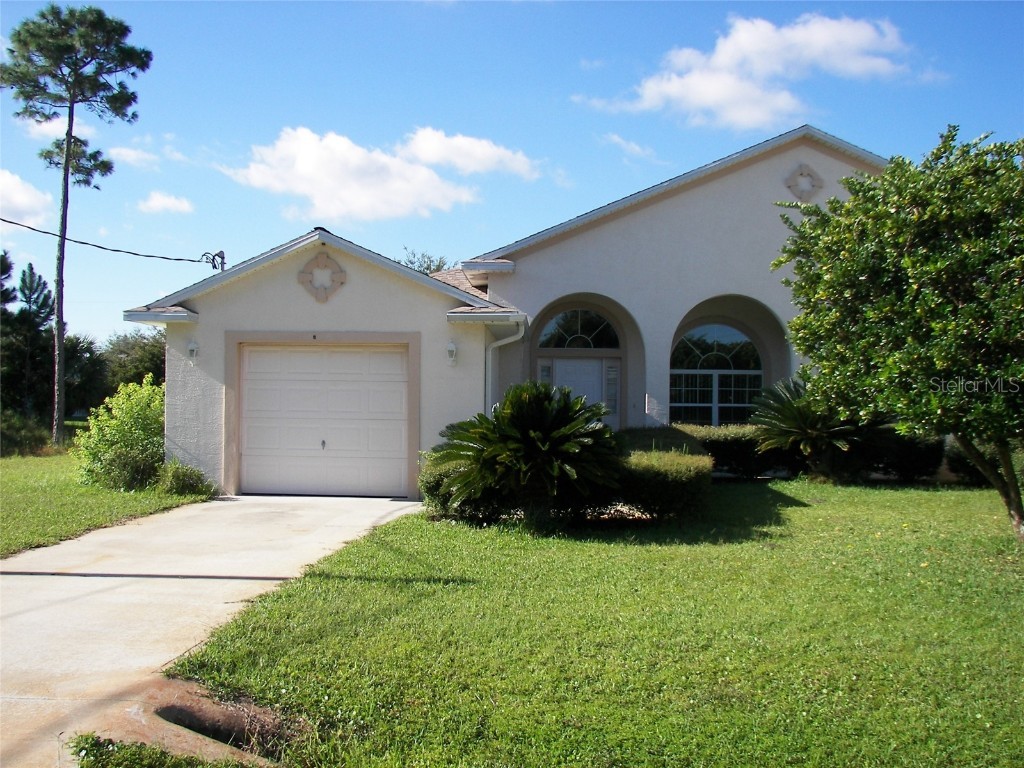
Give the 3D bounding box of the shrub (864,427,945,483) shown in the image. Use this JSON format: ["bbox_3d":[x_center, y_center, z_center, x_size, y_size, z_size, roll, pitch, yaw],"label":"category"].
[{"bbox_3d":[6.654,1.203,18.100,1.450,0.950,1.000,1,0,4],"label":"shrub"}]

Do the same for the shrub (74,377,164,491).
[{"bbox_3d":[-5.662,0.689,15.600,1.400,1.680,1.400,1,0,4],"label":"shrub"}]

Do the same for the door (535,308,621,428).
[{"bbox_3d":[1.274,0.026,20.400,1.650,2.980,0.200,1,0,4],"label":"door"}]

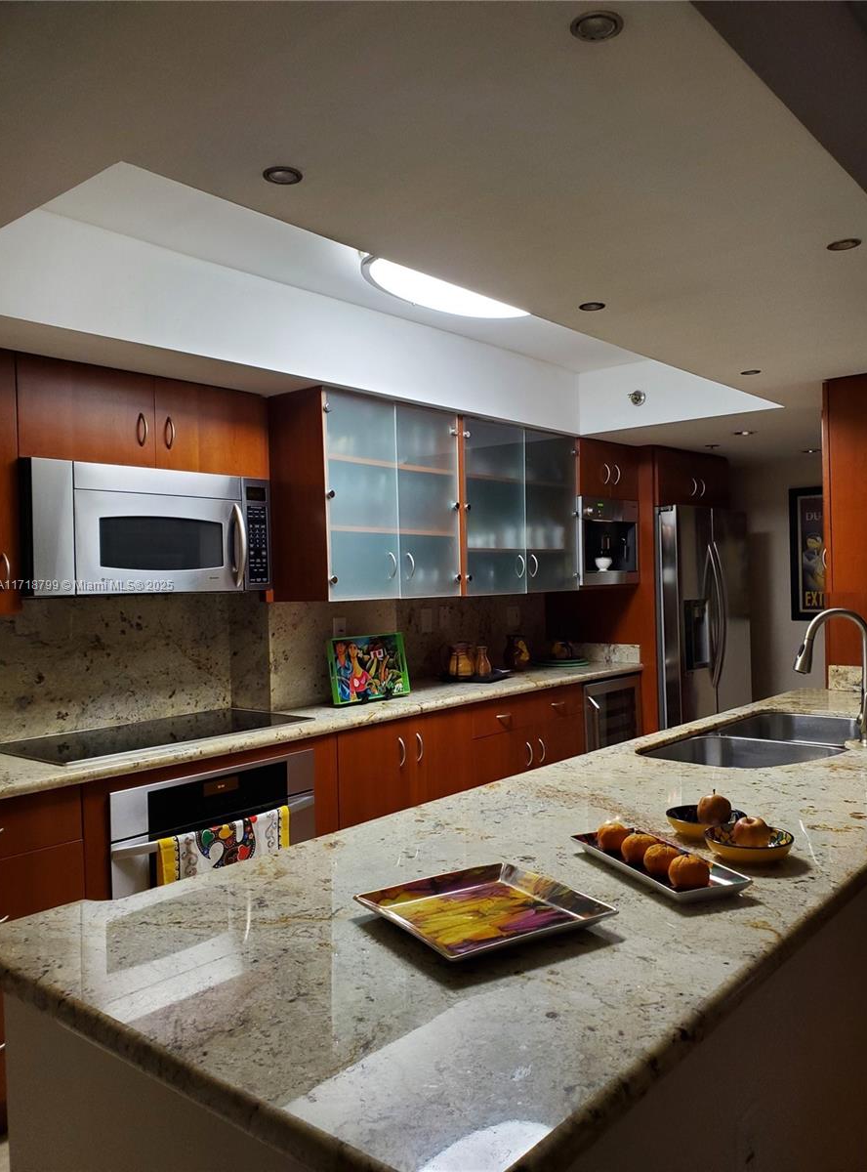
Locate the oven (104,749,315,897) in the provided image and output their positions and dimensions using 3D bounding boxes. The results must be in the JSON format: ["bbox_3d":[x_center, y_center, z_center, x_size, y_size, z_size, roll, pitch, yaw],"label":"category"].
[{"bbox_3d":[-0.856,0.933,2.971,0.585,0.698,0.757,-1,1,42],"label":"oven"}]

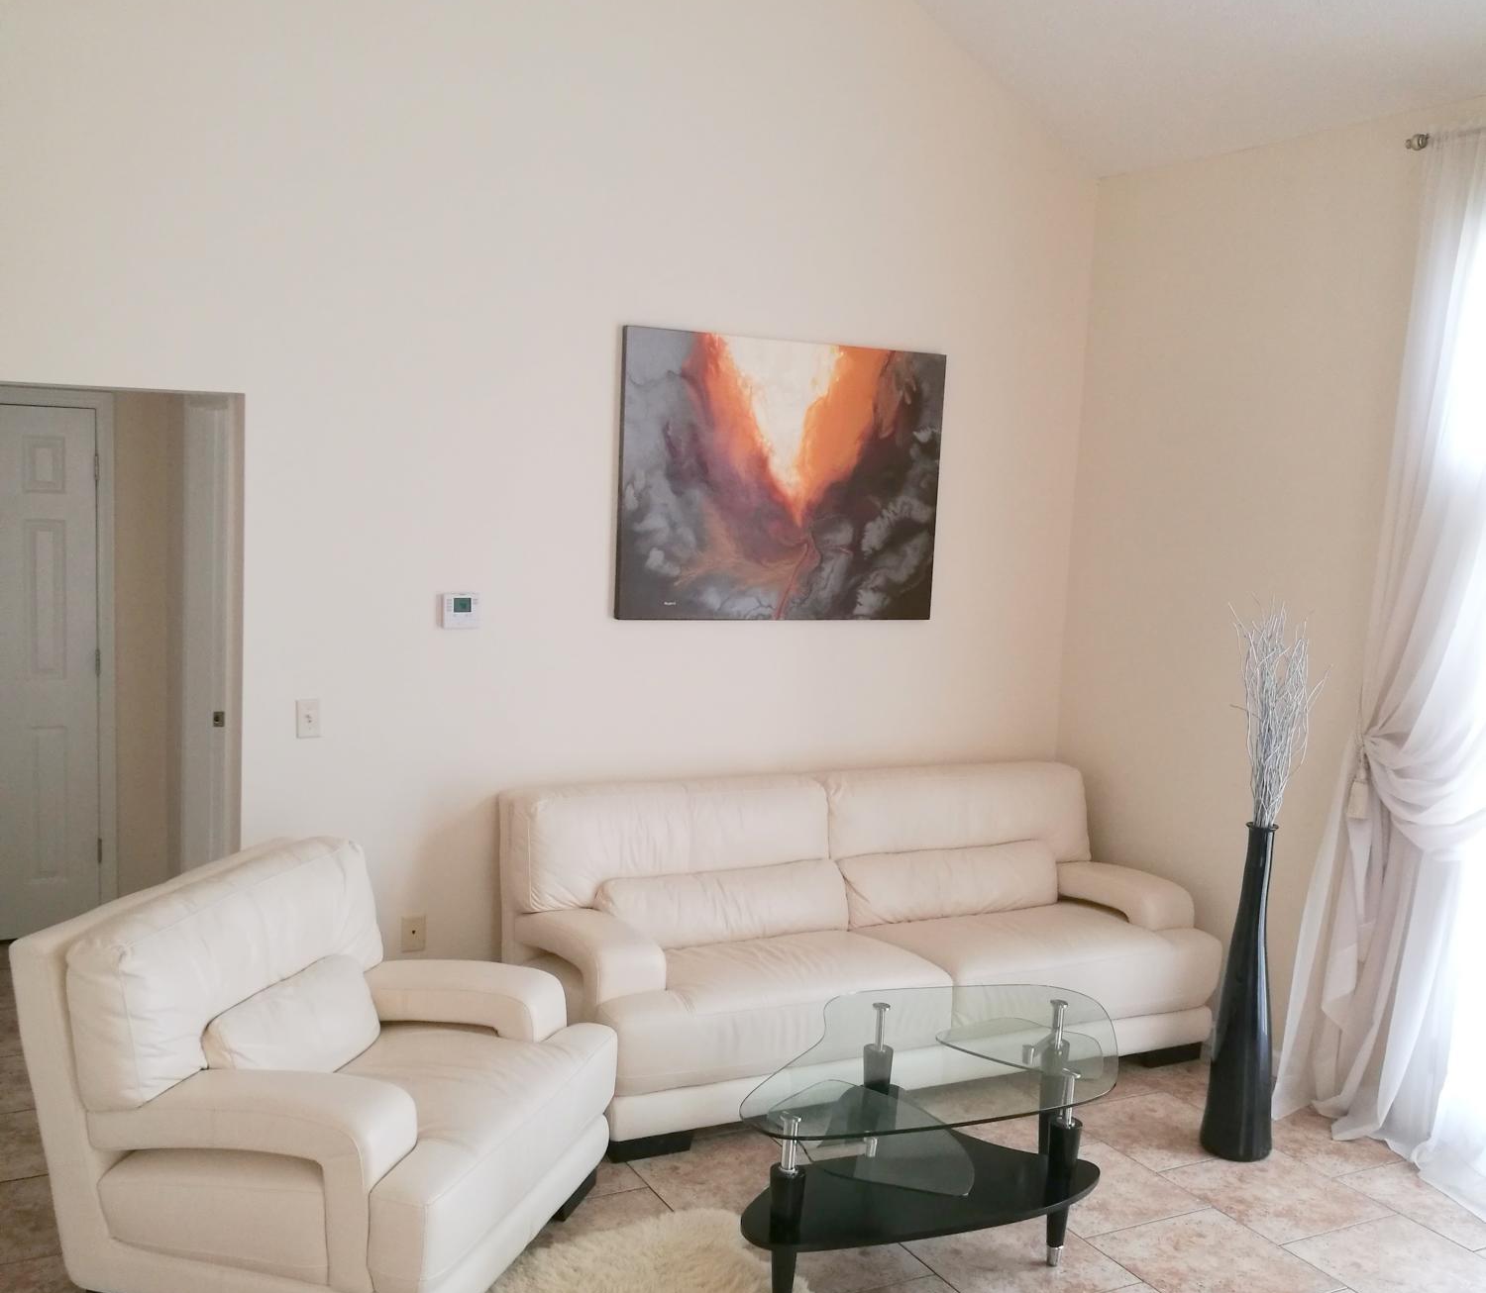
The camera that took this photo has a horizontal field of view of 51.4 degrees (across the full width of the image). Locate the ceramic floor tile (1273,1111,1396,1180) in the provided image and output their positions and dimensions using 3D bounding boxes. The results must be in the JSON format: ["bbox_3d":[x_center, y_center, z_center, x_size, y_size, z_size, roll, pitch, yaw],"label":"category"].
[{"bbox_3d":[1.778,1.490,4.708,0.452,0.010,0.452,-1,8,-28],"label":"ceramic floor tile"}]

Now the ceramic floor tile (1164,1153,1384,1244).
[{"bbox_3d":[1.473,1.524,4.288,0.451,0.010,0.451,-1,7,-28],"label":"ceramic floor tile"}]

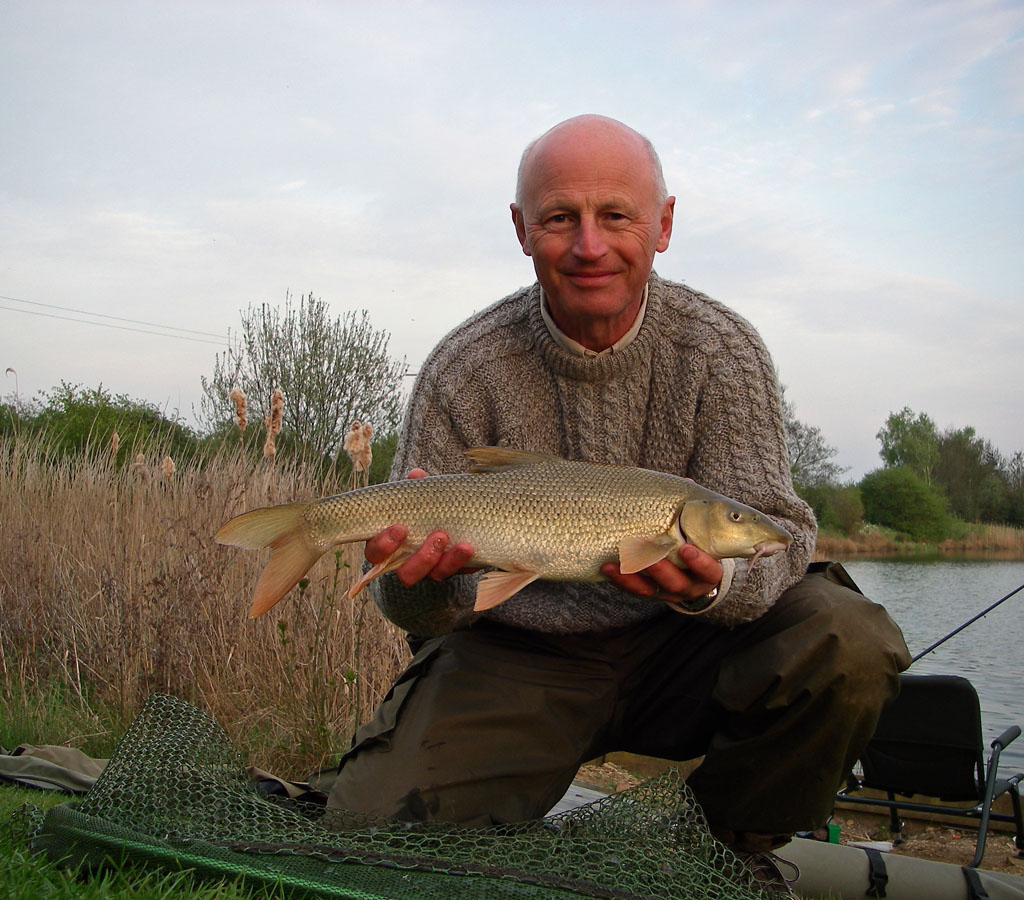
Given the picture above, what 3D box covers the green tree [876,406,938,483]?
[{"bbox_3d":[32.507,1.431,108.156,5.580,10.000,5.580,-1,-4,17],"label":"green tree"}]

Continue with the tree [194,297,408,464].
[{"bbox_3d":[-3.515,-0.325,22.074,3.440,4.610,3.440,1,-4,-9],"label":"tree"}]

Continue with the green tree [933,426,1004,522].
[{"bbox_3d":[37.345,2.249,108.100,6.070,8.360,6.070,-1,-4,19],"label":"green tree"}]

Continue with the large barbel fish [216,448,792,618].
[{"bbox_3d":[-0.007,0.081,1.280,0.550,0.160,0.100,-2,-3,4],"label":"large barbel fish"}]

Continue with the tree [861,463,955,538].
[{"bbox_3d":[29.948,4.052,99.957,7.290,5.920,6.920,-1,-4,17],"label":"tree"}]

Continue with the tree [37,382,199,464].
[{"bbox_3d":[-6.005,0.363,20.022,2.550,2.780,2.420,1,-4,-17],"label":"tree"}]

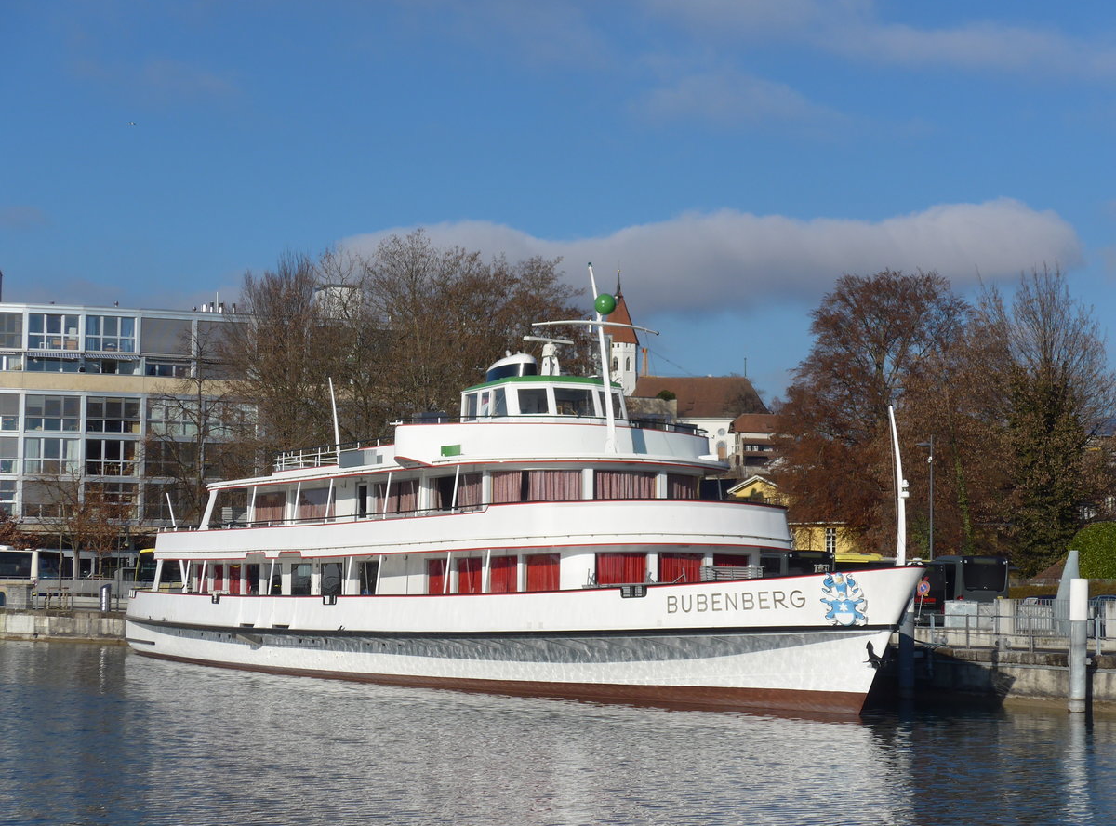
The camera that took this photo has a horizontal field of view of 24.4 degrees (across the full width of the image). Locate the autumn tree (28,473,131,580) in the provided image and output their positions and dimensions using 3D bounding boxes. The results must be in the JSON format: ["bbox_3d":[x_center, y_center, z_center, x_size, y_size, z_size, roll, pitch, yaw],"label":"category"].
[{"bbox_3d":[-22.549,5.706,121.842,4.930,5.920,4.680,1,-3,0],"label":"autumn tree"}]

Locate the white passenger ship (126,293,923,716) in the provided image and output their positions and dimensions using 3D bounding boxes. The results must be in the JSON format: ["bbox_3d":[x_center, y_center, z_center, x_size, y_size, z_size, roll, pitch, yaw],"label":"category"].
[{"bbox_3d":[-3.007,2.547,85.809,9.200,12.300,46.500,3,-4,-32],"label":"white passenger ship"}]

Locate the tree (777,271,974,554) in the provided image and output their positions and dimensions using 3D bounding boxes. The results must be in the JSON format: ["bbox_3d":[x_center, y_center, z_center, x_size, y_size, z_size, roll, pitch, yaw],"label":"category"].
[{"bbox_3d":[18.505,1.387,151.475,11.510,19.630,11.510,1,-3,0],"label":"tree"}]

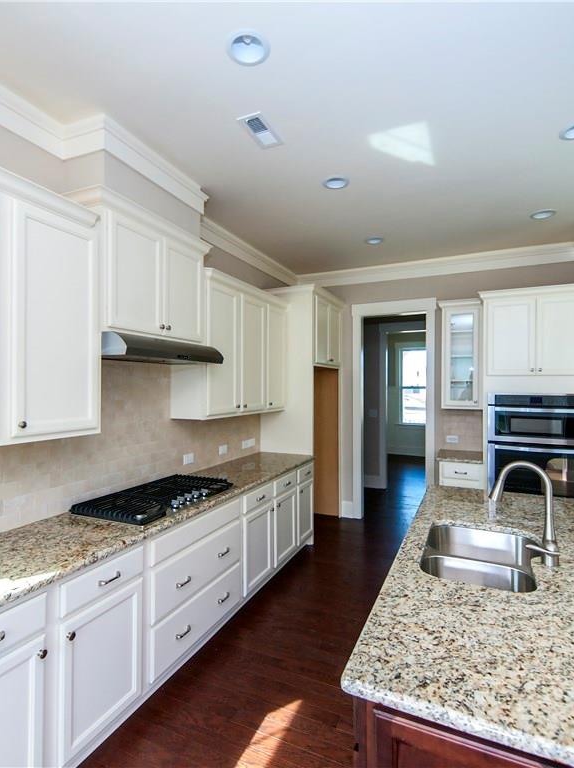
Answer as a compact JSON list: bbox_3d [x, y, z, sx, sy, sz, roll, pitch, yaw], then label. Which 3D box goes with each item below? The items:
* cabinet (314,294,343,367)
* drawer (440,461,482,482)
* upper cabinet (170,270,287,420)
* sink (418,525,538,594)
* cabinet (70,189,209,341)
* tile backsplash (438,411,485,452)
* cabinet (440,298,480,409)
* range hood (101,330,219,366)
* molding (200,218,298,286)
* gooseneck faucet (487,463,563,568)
[{"bbox_3d":[0.225,-0.563,4.701,0.587,0.736,0.981,0,0,24],"label":"cabinet"},{"bbox_3d":[1.766,0.846,4.185,0.379,0.161,0.433,0,0,24],"label":"drawer"},{"bbox_3d":[-0.441,-0.297,3.788,0.344,1.127,1.490,0,0,24],"label":"upper cabinet"},{"bbox_3d":[0.836,0.825,1.765,0.476,0.212,0.683,0,0,24],"label":"sink"},{"bbox_3d":[-0.925,-0.656,2.685,0.364,0.749,0.980,0,0,24],"label":"cabinet"},{"bbox_3d":[1.893,0.495,4.531,0.452,0.481,0.020,0,0,24],"label":"tile backsplash"},{"bbox_3d":[1.858,-0.293,4.421,0.415,1.133,0.358,0,0,24],"label":"cabinet"},{"bbox_3d":[-0.865,-0.213,2.659,0.494,0.137,0.917,0,0,24],"label":"range hood"},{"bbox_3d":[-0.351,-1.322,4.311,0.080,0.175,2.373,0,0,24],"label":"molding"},{"bbox_3d":[0.958,0.516,1.677,0.260,0.407,0.082,0,0,24],"label":"gooseneck faucet"}]

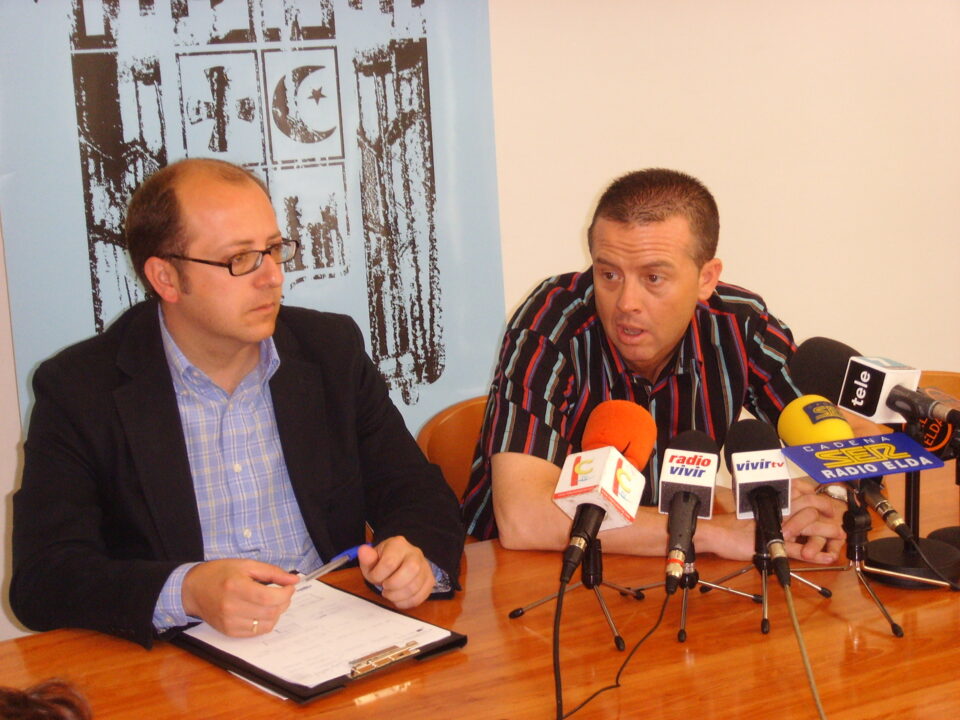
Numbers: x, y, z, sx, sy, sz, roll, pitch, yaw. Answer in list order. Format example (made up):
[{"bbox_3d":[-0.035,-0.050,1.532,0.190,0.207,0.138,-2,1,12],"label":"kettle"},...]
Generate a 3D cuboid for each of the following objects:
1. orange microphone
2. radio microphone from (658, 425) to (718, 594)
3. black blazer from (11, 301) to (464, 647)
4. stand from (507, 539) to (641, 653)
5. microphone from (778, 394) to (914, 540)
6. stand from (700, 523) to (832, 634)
[{"bbox_3d":[0.144,0.156,2.325,0.090,0.090,0.250,21,53,5],"label":"orange microphone"},{"bbox_3d":[0.247,0.181,2.345,0.064,0.064,0.240,9,50,7],"label":"radio microphone"},{"bbox_3d":[-0.337,0.214,2.591,0.570,0.580,0.460,-9,15,-27],"label":"black blazer"},{"bbox_3d":[0.141,0.263,2.310,0.174,0.120,0.154,-6,14,-17],"label":"stand"},{"bbox_3d":[0.447,0.130,2.360,0.088,0.088,0.265,-40,43,6],"label":"microphone"},{"bbox_3d":[0.344,0.246,2.339,0.161,0.125,0.143,0,13,9],"label":"stand"}]

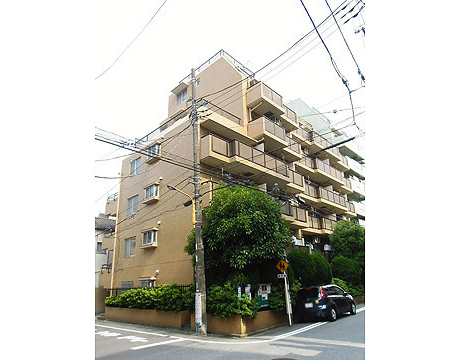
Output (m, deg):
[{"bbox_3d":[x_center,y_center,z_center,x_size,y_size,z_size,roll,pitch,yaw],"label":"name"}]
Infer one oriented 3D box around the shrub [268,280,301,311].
[{"bbox_3d":[2.543,5.434,15.759,0.900,1.250,1.600,-17,-23,38],"label":"shrub"}]

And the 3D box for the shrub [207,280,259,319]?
[{"bbox_3d":[0.074,4.832,13.467,2.100,1.400,1.150,-17,-23,37],"label":"shrub"}]

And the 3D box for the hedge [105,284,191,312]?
[{"bbox_3d":[-4.281,6.187,17.348,7.000,1.250,1.000,-19,-24,41],"label":"hedge"}]

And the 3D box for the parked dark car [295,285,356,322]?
[{"bbox_3d":[4.894,6.084,16.724,1.690,1.535,4.020,-16,-23,37],"label":"parked dark car"}]

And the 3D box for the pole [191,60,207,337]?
[{"bbox_3d":[-1.512,0.215,15.087,0.400,12.449,0.400,-3,-18,0],"label":"pole"}]

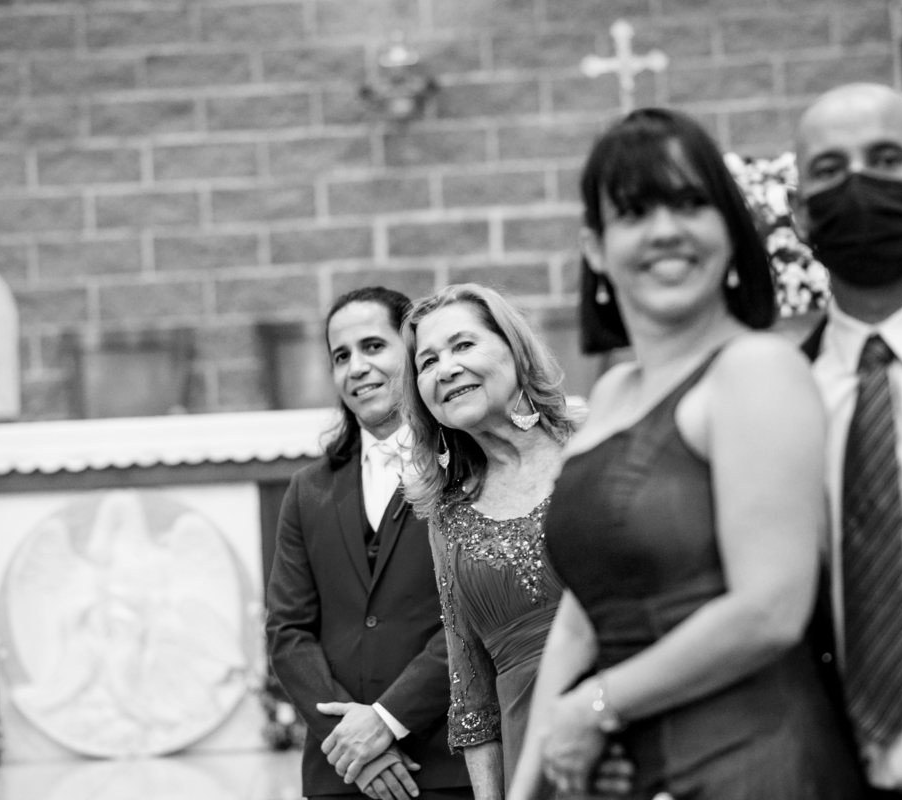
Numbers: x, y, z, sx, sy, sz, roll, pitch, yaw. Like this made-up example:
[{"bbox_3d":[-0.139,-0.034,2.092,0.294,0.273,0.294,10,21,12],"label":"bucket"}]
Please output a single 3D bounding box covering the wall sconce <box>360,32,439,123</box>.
[{"bbox_3d":[-0.180,-1.125,9.880,0.275,0.310,0.220,-3,1,0],"label":"wall sconce"}]

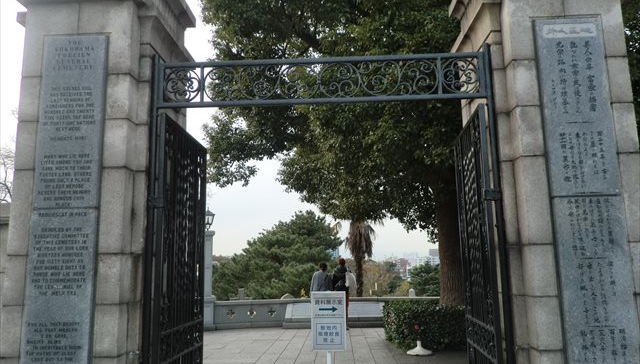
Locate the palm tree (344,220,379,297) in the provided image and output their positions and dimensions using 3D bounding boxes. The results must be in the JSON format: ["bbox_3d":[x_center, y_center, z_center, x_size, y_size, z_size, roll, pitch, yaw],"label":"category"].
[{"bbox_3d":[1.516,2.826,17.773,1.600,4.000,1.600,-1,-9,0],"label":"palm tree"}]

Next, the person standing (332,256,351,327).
[{"bbox_3d":[0.502,2.601,11.233,0.470,1.680,0.360,-1,-9,0],"label":"person standing"}]

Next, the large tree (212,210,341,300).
[{"bbox_3d":[-2.146,3.930,22.672,6.600,5.450,6.000,-1,-9,0],"label":"large tree"}]

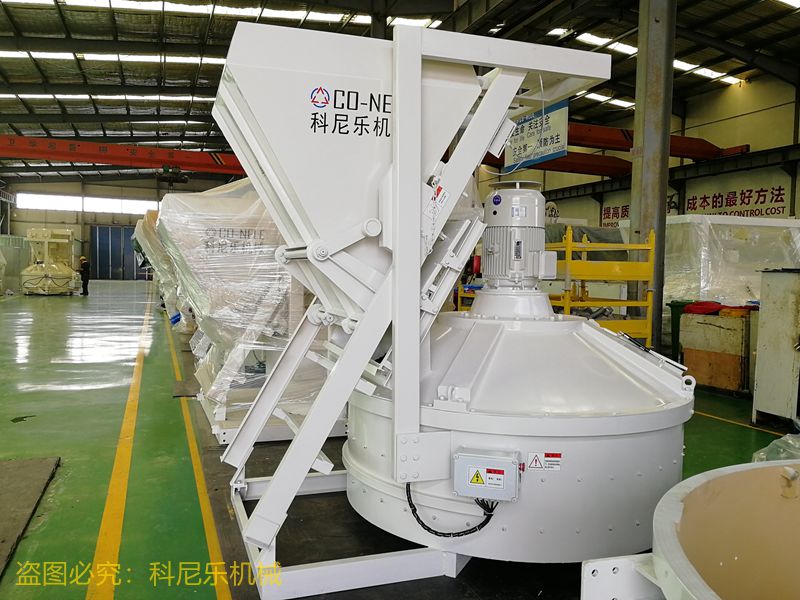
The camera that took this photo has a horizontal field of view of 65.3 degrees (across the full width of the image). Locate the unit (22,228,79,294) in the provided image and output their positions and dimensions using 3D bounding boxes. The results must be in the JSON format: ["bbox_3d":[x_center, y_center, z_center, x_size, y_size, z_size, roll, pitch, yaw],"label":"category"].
[{"bbox_3d":[-15.999,-1.757,28.564,2.500,2.950,2.500,0,3,-25],"label":"unit"}]

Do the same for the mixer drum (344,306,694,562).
[{"bbox_3d":[0.685,0.640,3.946,2.130,1.118,2.130,1,3,0],"label":"mixer drum"}]

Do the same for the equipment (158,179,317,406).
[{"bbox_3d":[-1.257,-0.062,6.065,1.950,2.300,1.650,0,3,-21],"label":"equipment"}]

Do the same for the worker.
[{"bbox_3d":[-13.995,-1.084,27.697,0.480,1.760,0.500,0,3,-21],"label":"worker"}]

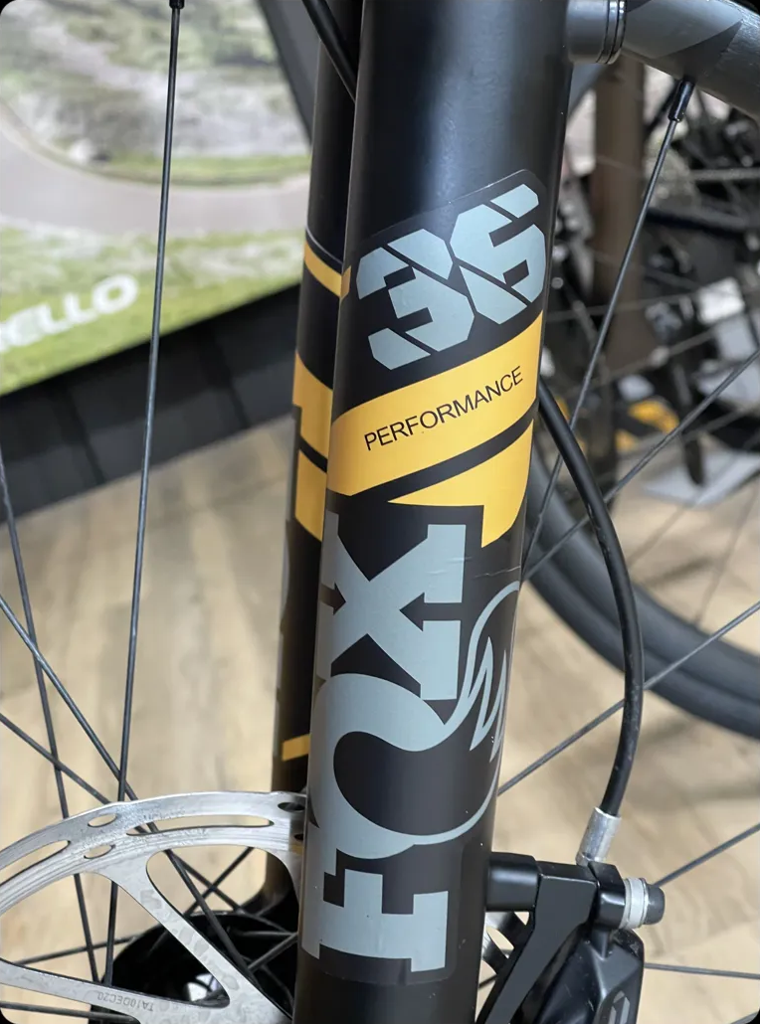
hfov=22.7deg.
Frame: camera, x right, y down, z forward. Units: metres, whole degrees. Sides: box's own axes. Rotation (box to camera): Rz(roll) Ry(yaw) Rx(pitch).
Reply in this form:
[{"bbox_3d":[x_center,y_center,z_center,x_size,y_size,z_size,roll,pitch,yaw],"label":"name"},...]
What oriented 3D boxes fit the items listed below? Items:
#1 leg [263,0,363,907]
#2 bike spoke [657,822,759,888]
[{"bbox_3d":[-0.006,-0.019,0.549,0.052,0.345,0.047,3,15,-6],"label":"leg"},{"bbox_3d":[0.094,0.098,0.538,0.290,0.002,0.002,-34,16,11],"label":"bike spoke"}]

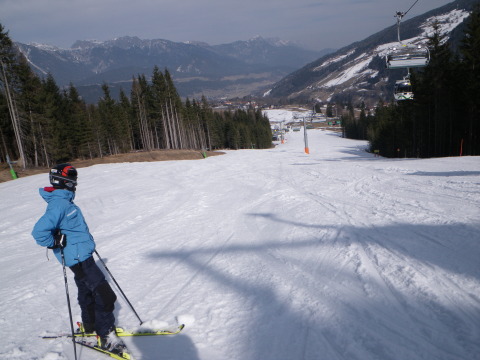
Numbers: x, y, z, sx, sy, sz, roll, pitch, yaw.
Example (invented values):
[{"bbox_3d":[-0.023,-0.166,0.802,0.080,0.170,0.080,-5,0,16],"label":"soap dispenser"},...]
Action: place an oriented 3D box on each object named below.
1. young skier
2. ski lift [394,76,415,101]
[{"bbox_3d":[-1.366,0.668,3.308,0.640,1.630,0.500,-6,12,-6],"label":"young skier"},{"bbox_3d":[18.640,-10.368,44.000,1.950,2.550,1.950,-5,12,-2],"label":"ski lift"}]

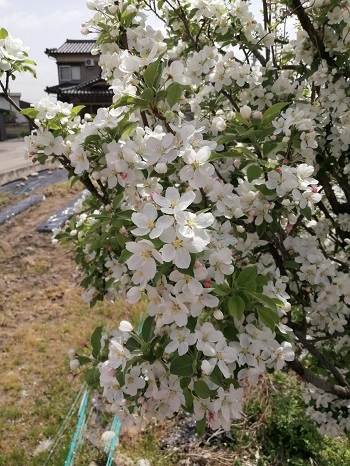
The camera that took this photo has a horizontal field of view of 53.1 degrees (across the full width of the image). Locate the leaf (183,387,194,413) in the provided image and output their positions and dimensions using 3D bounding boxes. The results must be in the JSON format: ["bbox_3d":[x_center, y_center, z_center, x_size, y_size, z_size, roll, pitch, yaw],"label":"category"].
[{"bbox_3d":[0.021,0.262,0.550,0.017,0.042,0.010,-10,-6,-16],"label":"leaf"}]

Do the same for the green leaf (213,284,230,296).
[{"bbox_3d":[0.074,0.092,0.561,0.029,0.010,0.022,17,54,-6],"label":"green leaf"}]

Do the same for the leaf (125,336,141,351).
[{"bbox_3d":[-0.065,0.171,0.540,0.028,0.011,0.019,27,59,11],"label":"leaf"}]

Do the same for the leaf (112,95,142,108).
[{"bbox_3d":[-0.079,-0.219,0.583,0.052,0.012,0.025,-14,42,-6],"label":"leaf"}]

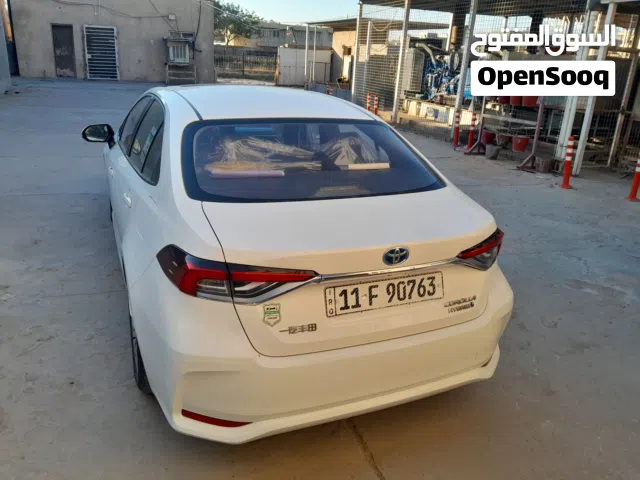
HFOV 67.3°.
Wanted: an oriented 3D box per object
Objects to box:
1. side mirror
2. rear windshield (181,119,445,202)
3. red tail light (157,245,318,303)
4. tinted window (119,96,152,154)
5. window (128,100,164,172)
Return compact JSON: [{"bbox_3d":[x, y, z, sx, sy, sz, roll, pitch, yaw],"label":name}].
[{"bbox_3d":[-1.762,-0.836,3.814,0.220,0.170,0.150,-5,22,-24],"label":"side mirror"},{"bbox_3d":[-0.028,-0.401,2.341,1.264,0.078,0.726,-5,43,-24],"label":"rear windshield"},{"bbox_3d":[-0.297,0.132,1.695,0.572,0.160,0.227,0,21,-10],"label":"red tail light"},{"bbox_3d":[-1.327,-0.855,3.450,0.061,0.429,0.930,19,11,-31],"label":"tinted window"},{"bbox_3d":[-1.006,-0.591,2.776,0.061,0.420,0.902,19,11,-31],"label":"window"}]

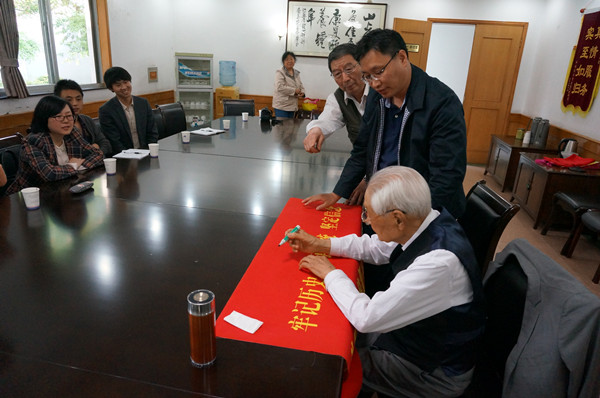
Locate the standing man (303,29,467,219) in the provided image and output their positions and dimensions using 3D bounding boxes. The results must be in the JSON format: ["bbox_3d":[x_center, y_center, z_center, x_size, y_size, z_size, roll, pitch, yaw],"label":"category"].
[{"bbox_3d":[0.396,0.061,1.941,0.480,1.640,0.660,-14,25,-40],"label":"standing man"}]

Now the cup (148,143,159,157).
[{"bbox_3d":[-1.102,-0.360,3.026,0.074,0.090,0.074,2,19,-1],"label":"cup"}]

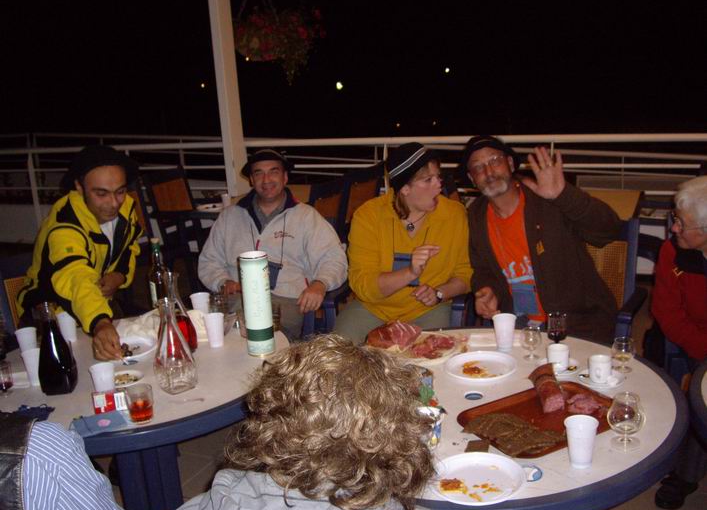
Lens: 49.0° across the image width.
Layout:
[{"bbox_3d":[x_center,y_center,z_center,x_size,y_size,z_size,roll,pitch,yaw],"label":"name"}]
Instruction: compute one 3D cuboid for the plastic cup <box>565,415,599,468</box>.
[{"bbox_3d":[0.494,0.405,1.676,0.072,0.098,0.072,-5,14,1],"label":"plastic cup"}]

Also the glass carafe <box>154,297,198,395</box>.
[{"bbox_3d":[-0.517,0.255,2.221,0.112,0.255,0.112,9,19,43],"label":"glass carafe"}]

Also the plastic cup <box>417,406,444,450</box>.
[{"bbox_3d":[0.173,0.396,1.778,0.072,0.090,0.072,-4,14,1],"label":"plastic cup"}]

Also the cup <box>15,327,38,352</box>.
[{"bbox_3d":[-1.046,0.297,2.484,0.069,0.095,0.069,-4,15,0],"label":"cup"}]

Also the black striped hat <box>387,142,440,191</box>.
[{"bbox_3d":[0.224,-0.327,2.900,0.250,0.130,0.225,-32,10,25],"label":"black striped hat"}]

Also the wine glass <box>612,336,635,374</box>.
[{"bbox_3d":[0.742,0.275,2.135,0.061,0.087,0.061,-5,14,0],"label":"wine glass"}]

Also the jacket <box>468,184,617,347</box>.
[{"bbox_3d":[0.666,0.040,2.720,0.560,0.590,0.360,0,15,19],"label":"jacket"}]

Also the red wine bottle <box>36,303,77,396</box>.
[{"bbox_3d":[-0.868,0.265,2.227,0.120,0.260,0.120,-4,15,0],"label":"red wine bottle"}]

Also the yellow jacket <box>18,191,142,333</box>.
[{"bbox_3d":[-1.073,0.049,3.050,0.480,0.560,0.440,-15,17,-34],"label":"yellow jacket"}]

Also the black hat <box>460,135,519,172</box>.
[{"bbox_3d":[0.518,-0.390,2.980,0.235,0.135,0.255,-13,2,18],"label":"black hat"}]

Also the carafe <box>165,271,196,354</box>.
[{"bbox_3d":[-0.573,0.177,2.488,0.120,0.255,0.120,-4,15,0],"label":"carafe"}]

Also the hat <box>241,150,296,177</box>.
[{"bbox_3d":[-0.379,-0.403,3.420,0.235,0.125,0.260,-4,15,1],"label":"hat"}]

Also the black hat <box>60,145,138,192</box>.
[{"bbox_3d":[-0.926,-0.319,2.830,0.260,0.150,0.280,-11,31,-25],"label":"black hat"}]

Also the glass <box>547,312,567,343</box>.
[{"bbox_3d":[0.592,0.226,2.253,0.061,0.125,0.061,-5,14,0],"label":"glass"}]

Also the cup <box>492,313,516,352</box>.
[{"bbox_3d":[0.445,0.232,2.295,0.071,0.098,0.071,-4,15,1],"label":"cup"}]

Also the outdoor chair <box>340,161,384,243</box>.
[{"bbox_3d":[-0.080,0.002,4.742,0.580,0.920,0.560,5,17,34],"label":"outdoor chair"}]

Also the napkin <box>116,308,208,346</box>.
[{"bbox_3d":[-0.640,0.242,2.698,0.290,0.070,0.170,-5,14,0],"label":"napkin"}]

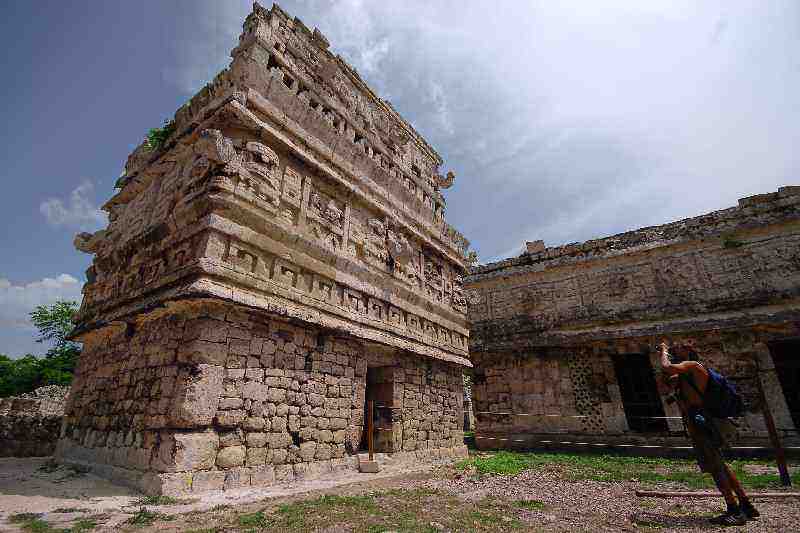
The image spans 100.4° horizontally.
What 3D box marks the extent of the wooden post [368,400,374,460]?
[{"bbox_3d":[-0.508,2.855,5.830,0.070,0.950,0.070,-15,-27,32],"label":"wooden post"}]

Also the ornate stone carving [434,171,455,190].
[{"bbox_3d":[1.720,-3.330,12.870,0.700,0.760,0.350,-8,-24,18],"label":"ornate stone carving"}]

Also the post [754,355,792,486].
[{"bbox_3d":[5.600,2.300,5.050,0.085,1.800,0.085,-9,-28,35],"label":"post"}]

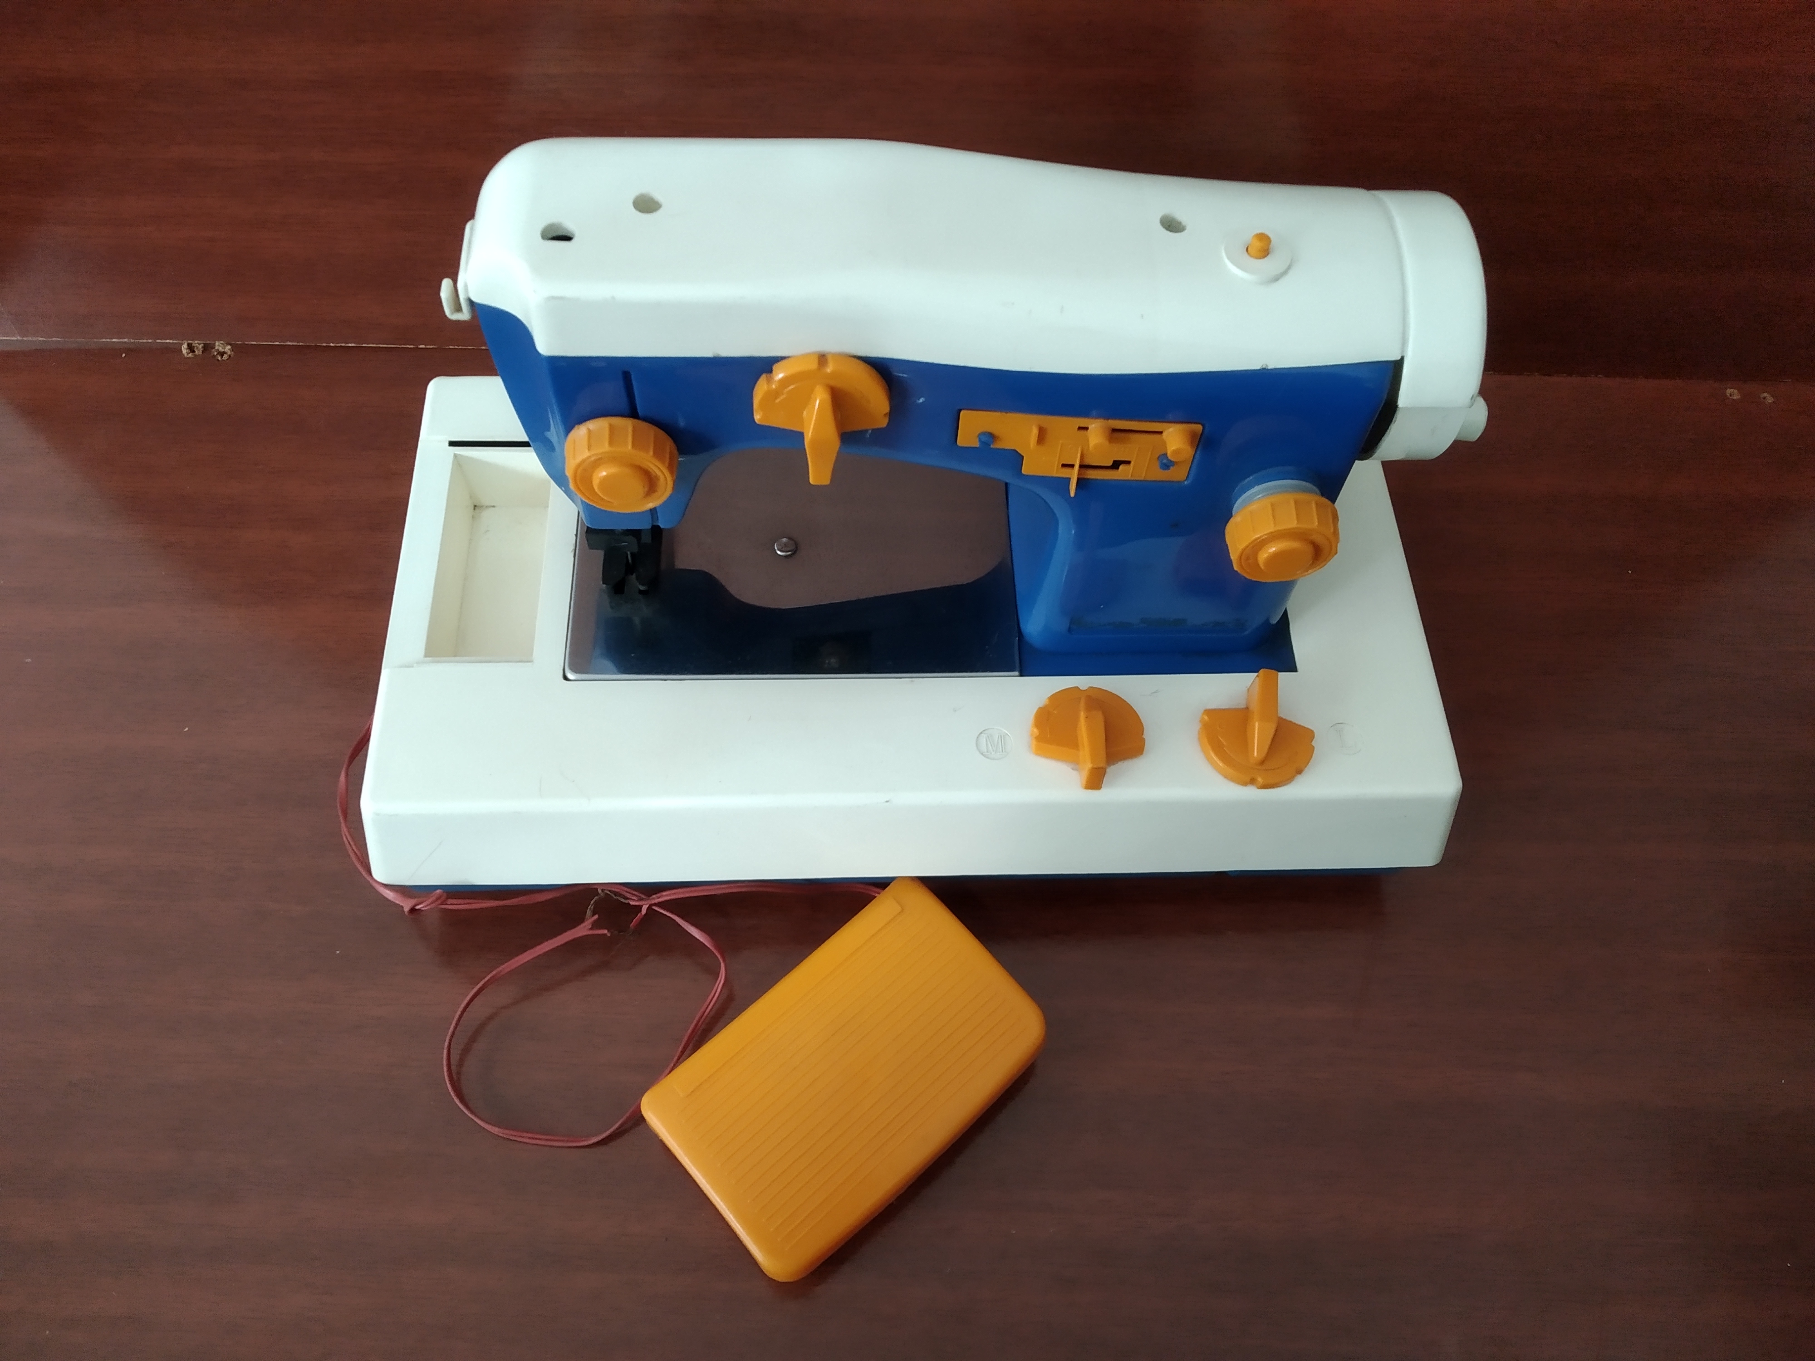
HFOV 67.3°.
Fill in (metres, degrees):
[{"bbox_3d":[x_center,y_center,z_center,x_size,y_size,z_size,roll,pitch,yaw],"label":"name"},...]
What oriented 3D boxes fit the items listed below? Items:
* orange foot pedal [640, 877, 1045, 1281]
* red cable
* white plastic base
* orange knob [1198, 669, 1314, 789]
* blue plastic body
[{"bbox_3d":[-0.014,0.103,0.359,0.096,0.021,0.062,-38,70,-21],"label":"orange foot pedal"},{"bbox_3d":[-0.083,0.061,0.379,0.160,0.017,0.131,0,62,-4],"label":"red cable"},{"bbox_3d":[0.002,-0.021,0.400,0.297,0.039,0.151,0,62,-4],"label":"white plastic base"},{"bbox_3d":[0.093,0.013,0.359,0.031,0.012,0.030,9,61,1],"label":"orange knob"},{"bbox_3d":[0.007,-0.062,0.336,0.197,0.114,0.066,0,62,-4],"label":"blue plastic body"}]

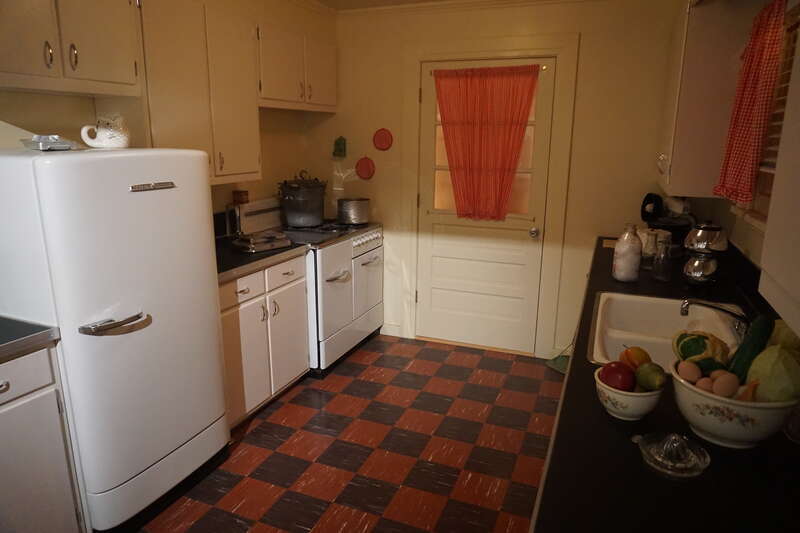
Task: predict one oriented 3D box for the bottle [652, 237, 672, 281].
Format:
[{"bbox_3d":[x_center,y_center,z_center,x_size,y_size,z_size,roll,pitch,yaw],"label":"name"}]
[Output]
[{"bbox_3d":[1.217,-0.032,2.458,0.074,0.198,0.074,6,14,21],"label":"bottle"}]

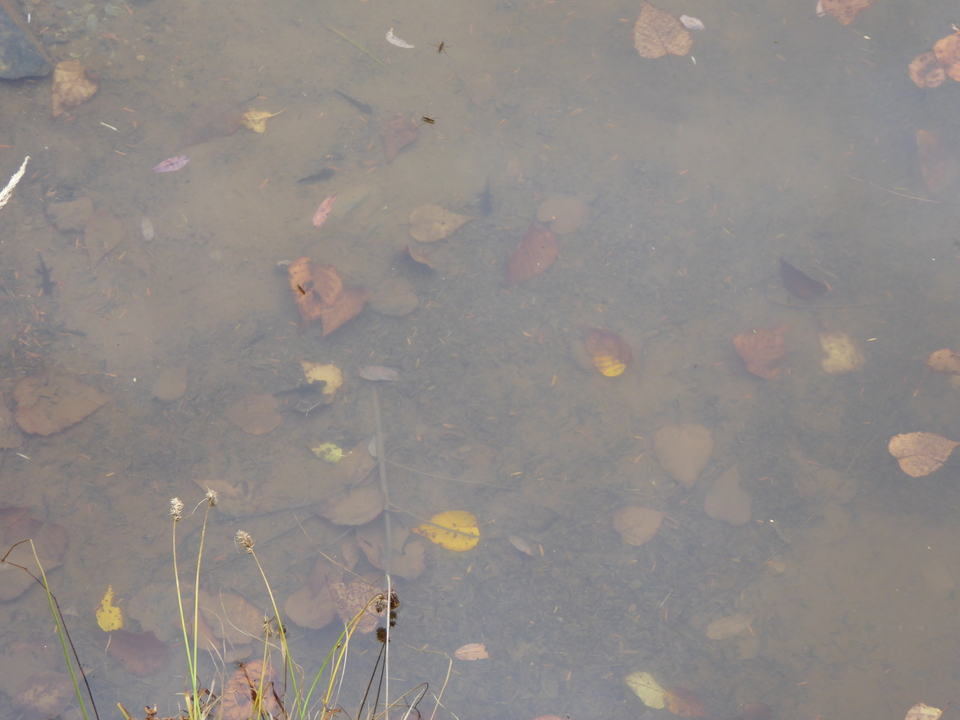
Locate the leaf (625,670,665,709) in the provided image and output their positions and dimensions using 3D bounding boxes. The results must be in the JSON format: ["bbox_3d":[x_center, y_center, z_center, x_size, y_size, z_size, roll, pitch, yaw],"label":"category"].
[{"bbox_3d":[0.170,0.330,2.208,0.025,0.008,0.049,-30,55,-23],"label":"leaf"}]

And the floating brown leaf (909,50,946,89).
[{"bbox_3d":[0.558,-0.361,2.728,0.049,0.010,0.066,13,55,9],"label":"floating brown leaf"}]

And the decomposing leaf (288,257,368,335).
[{"bbox_3d":[-0.181,-0.077,2.610,0.097,0.028,0.117,-2,54,-1],"label":"decomposing leaf"}]

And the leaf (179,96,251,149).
[{"bbox_3d":[-0.332,-0.301,2.752,0.121,0.015,0.051,-25,53,-20],"label":"leaf"}]

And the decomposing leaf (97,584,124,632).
[{"bbox_3d":[-0.379,0.255,2.246,0.027,0.008,0.056,-4,52,-3],"label":"decomposing leaf"}]

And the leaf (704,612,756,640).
[{"bbox_3d":[0.259,0.270,2.260,0.055,0.008,0.023,-25,54,-20],"label":"leaf"}]

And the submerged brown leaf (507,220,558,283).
[{"bbox_3d":[0.058,-0.128,2.602,0.051,0.015,0.102,24,53,20],"label":"submerged brown leaf"}]

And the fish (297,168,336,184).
[{"bbox_3d":[-0.195,-0.217,2.615,0.048,0.008,0.015,-18,54,-13],"label":"fish"}]

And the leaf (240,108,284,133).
[{"bbox_3d":[-0.261,-0.293,2.671,0.057,0.012,0.043,-13,53,-10],"label":"leaf"}]

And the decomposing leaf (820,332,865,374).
[{"bbox_3d":[0.395,-0.007,2.396,0.047,0.008,0.059,-2,50,-2],"label":"decomposing leaf"}]

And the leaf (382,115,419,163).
[{"bbox_3d":[-0.105,-0.278,2.765,0.045,0.013,0.081,15,55,11],"label":"leaf"}]

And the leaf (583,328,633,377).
[{"bbox_3d":[0.139,-0.012,2.369,0.040,0.015,0.073,-15,52,-12],"label":"leaf"}]

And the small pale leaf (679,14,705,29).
[{"bbox_3d":[0.243,-0.384,2.500,0.032,0.004,0.019,21,55,16],"label":"small pale leaf"}]

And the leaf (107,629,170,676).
[{"bbox_3d":[-0.366,0.309,2.338,0.079,0.014,0.050,27,58,18],"label":"leaf"}]

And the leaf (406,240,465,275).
[{"bbox_3d":[-0.049,-0.118,2.481,0.077,0.020,0.037,29,56,22],"label":"leaf"}]

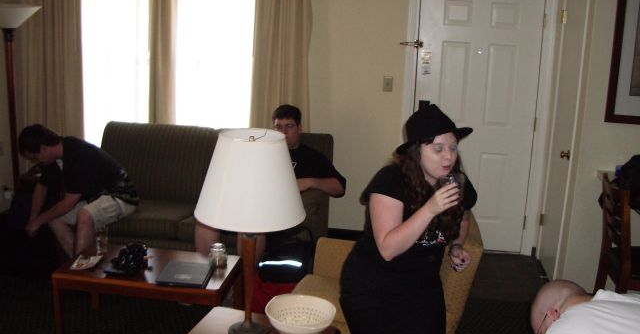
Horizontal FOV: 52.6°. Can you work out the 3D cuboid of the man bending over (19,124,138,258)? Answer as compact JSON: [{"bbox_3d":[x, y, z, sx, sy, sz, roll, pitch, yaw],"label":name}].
[{"bbox_3d":[-1.526,0.238,4.112,0.850,1.000,0.550,-3,13,-24],"label":"man bending over"}]

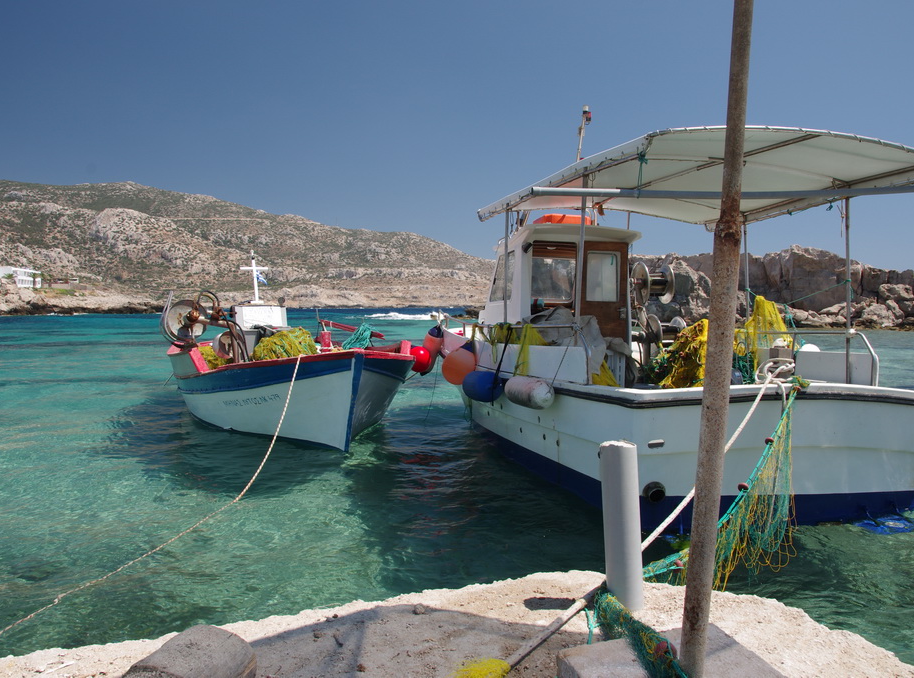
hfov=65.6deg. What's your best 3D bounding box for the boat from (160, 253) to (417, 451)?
[{"bbox_3d":[-2.680,-0.134,11.407,3.100,2.800,7.400,-1,3,-25],"label":"boat"}]

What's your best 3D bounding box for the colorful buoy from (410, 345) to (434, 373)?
[{"bbox_3d":[-0.568,0.324,11.200,0.410,0.420,0.410,0,3,0],"label":"colorful buoy"}]

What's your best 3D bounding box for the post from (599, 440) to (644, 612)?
[{"bbox_3d":[0.764,0.868,3.290,0.175,0.780,0.175,-2,2,0],"label":"post"}]

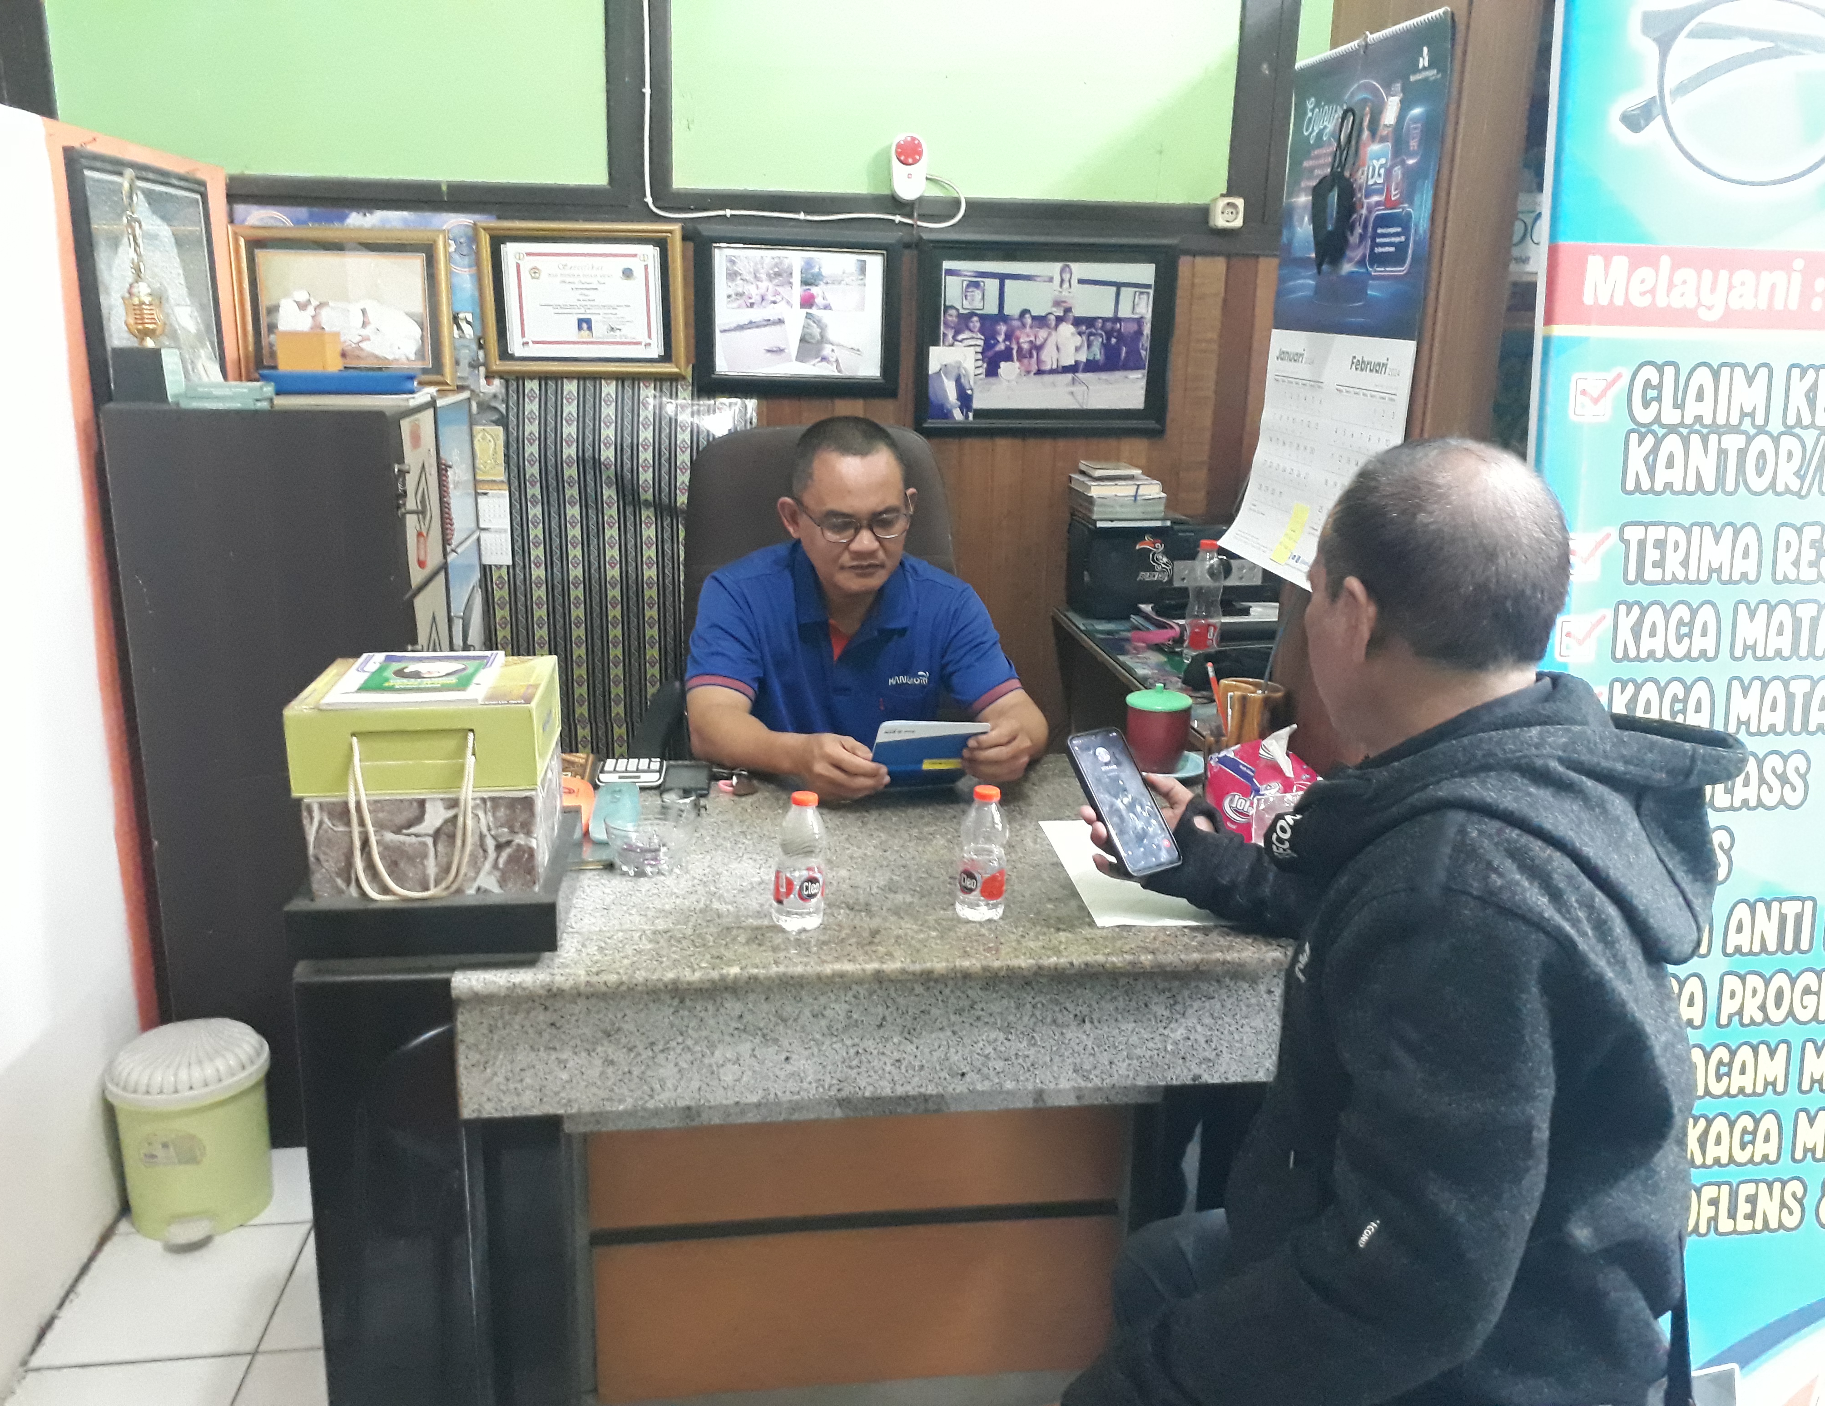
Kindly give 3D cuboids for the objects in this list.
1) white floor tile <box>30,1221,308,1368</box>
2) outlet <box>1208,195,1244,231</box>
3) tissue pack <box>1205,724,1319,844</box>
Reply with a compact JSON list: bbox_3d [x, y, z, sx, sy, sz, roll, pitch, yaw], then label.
[{"bbox_3d":[-1.050,0.846,2.096,0.295,0.010,0.300,-1,15,-8],"label":"white floor tile"},{"bbox_3d":[0.663,-1.030,3.078,0.063,0.064,0.045,-1,15,-8],"label":"outlet"},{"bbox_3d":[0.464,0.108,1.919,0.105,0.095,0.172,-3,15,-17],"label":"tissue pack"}]

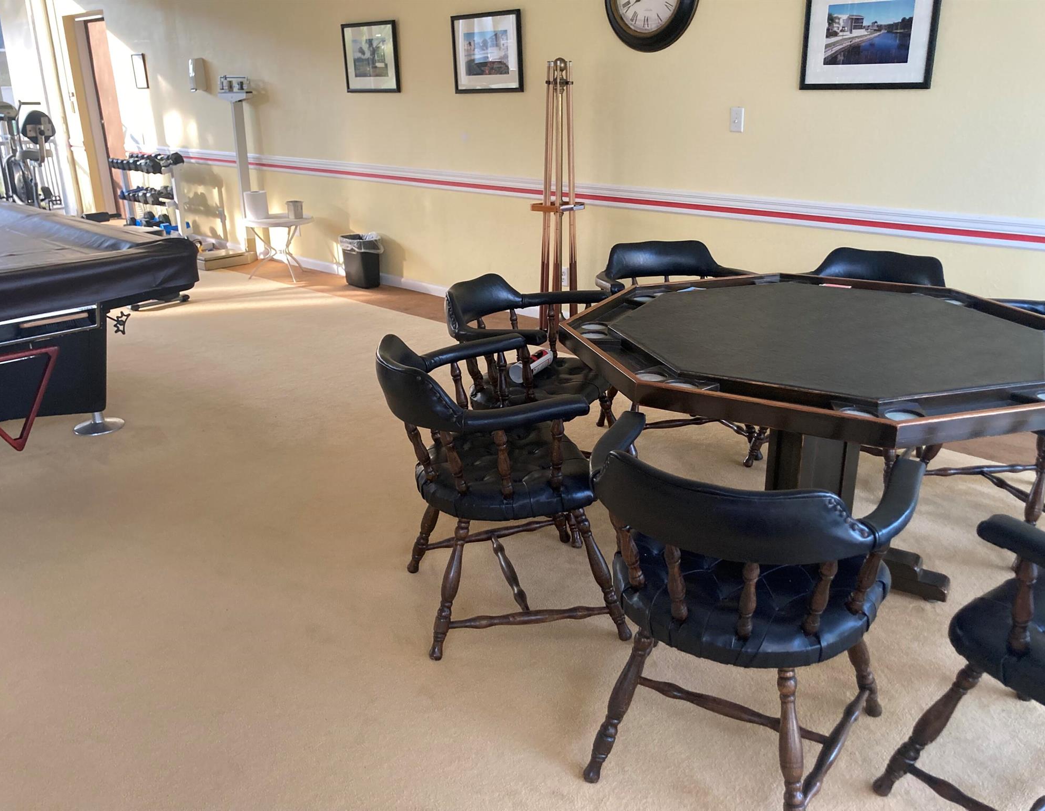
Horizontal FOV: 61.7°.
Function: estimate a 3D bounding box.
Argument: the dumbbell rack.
[{"bbox_3d":[-3.435,-1.907,8.091,1.130,0.830,0.370,18,27,41],"label":"dumbbell rack"}]

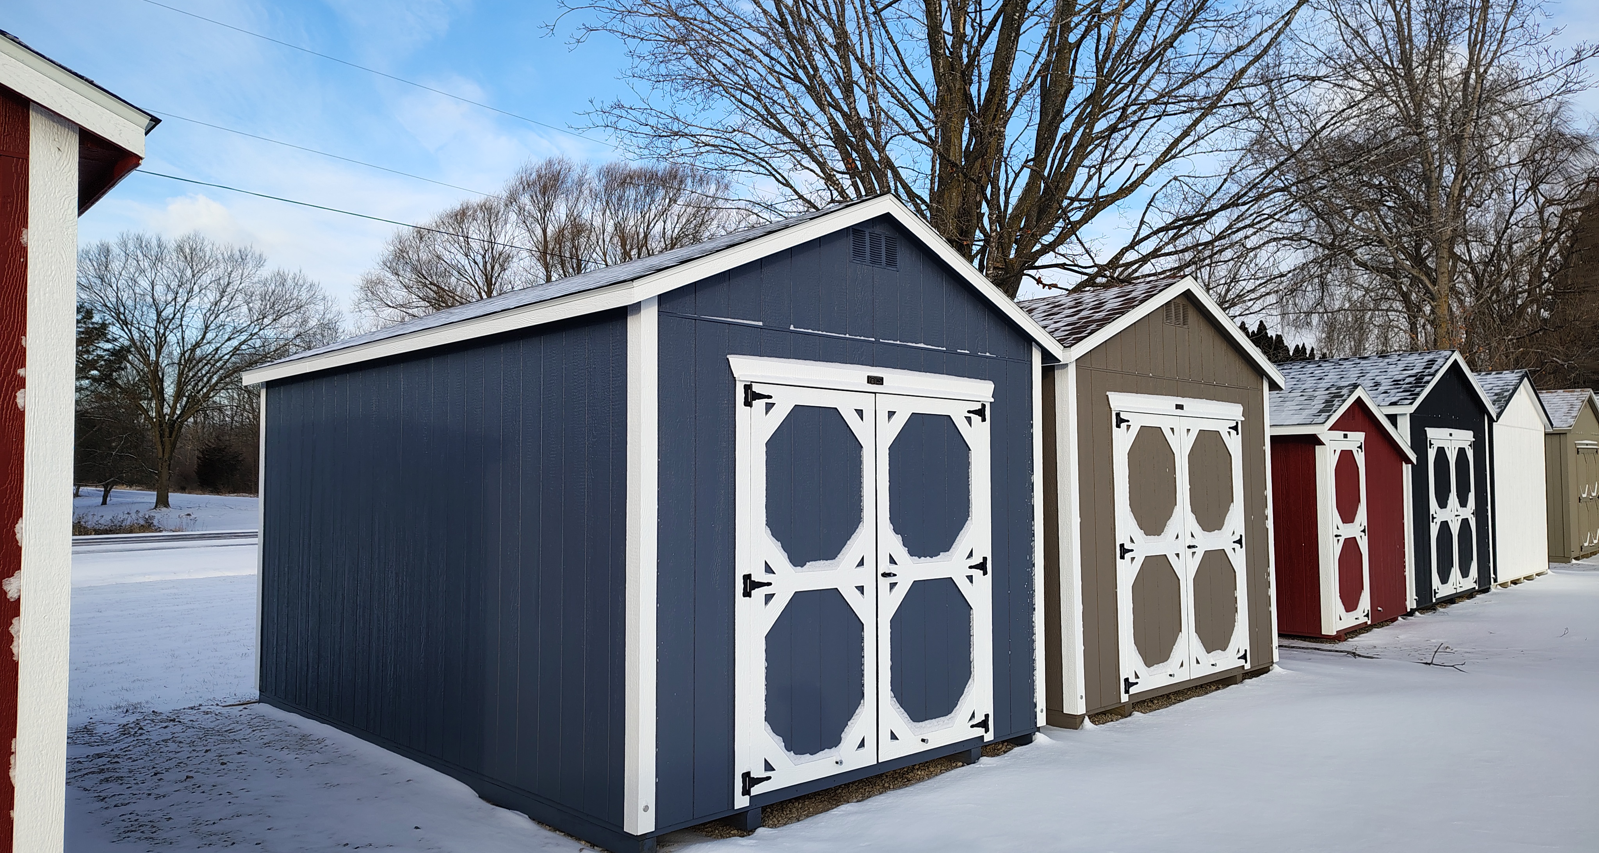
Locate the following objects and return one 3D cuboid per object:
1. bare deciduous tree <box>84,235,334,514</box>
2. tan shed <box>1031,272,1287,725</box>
[{"bbox_3d":[-33.990,-3.140,62.000,15.800,15.400,15.500,0,-3,0],"label":"bare deciduous tree"},{"bbox_3d":[1.415,0.560,10.016,3.260,3.190,4.600,2,-4,-43],"label":"tan shed"}]

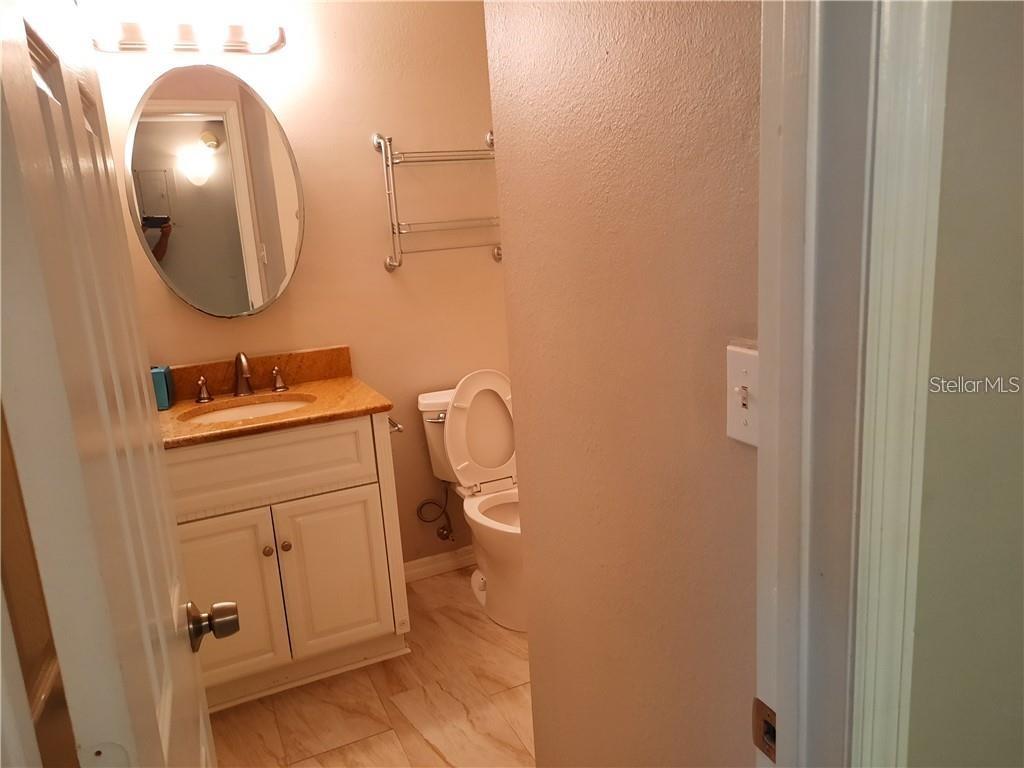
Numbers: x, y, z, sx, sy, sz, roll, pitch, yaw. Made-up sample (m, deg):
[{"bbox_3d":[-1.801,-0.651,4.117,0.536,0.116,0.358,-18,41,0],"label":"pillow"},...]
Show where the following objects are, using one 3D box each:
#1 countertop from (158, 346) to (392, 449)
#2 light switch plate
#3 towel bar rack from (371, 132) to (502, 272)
[{"bbox_3d":[-0.850,0.033,2.391,0.790,0.133,0.554,-9,14,-24],"label":"countertop"},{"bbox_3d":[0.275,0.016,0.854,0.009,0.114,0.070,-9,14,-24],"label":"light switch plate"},{"bbox_3d":[-0.243,-0.691,2.779,0.494,0.498,0.130,-9,14,-24],"label":"towel bar rack"}]

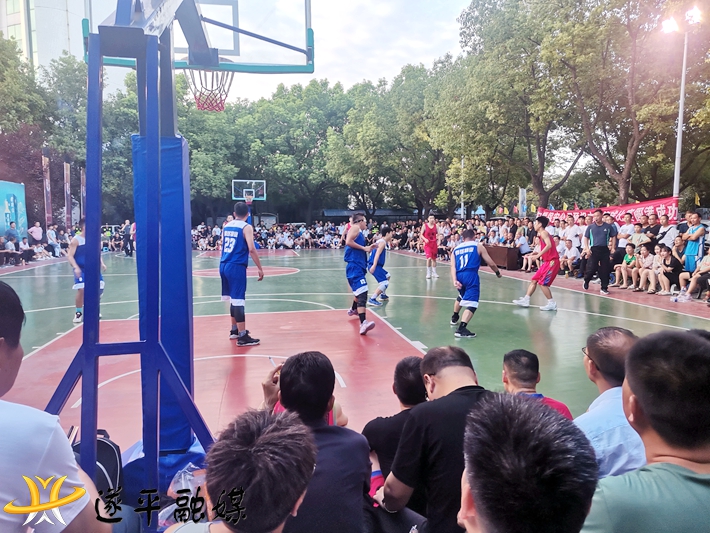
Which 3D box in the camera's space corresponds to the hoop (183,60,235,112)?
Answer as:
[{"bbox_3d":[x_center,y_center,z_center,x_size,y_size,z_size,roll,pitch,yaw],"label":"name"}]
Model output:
[{"bbox_3d":[-1.354,-1.667,4.934,0.480,0.440,0.500,-1,5,-10],"label":"hoop"}]

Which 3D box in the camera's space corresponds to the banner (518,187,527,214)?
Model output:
[{"bbox_3d":[8.170,-2.486,26.063,0.070,2.600,0.750,-1,5,-10],"label":"banner"}]

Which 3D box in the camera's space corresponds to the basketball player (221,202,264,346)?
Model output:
[{"bbox_3d":[-1.535,0.088,7.278,0.560,1.900,0.460,4,6,40],"label":"basketball player"}]

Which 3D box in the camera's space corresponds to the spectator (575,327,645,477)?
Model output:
[{"bbox_3d":[0.999,0.836,2.222,0.520,1.240,0.780,-1,5,-10],"label":"spectator"}]

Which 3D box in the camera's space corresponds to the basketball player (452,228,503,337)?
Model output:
[{"bbox_3d":[1.795,0.186,7.944,0.720,1.530,0.700,3,6,36],"label":"basketball player"}]

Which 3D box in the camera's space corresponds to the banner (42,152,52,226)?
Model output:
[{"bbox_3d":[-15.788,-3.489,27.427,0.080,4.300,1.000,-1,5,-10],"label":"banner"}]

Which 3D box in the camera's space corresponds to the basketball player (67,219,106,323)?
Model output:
[{"bbox_3d":[-4.572,0.043,9.098,0.650,1.730,0.500,-4,6,-37],"label":"basketball player"}]

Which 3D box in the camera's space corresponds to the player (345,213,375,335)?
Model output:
[{"bbox_3d":[0.082,0.086,7.948,0.550,1.760,0.520,-1,5,-2],"label":"player"}]

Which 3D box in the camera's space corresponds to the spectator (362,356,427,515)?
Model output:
[{"bbox_3d":[0.249,0.913,2.683,0.500,1.020,0.720,-1,5,-6],"label":"spectator"}]

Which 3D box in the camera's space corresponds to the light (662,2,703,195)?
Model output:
[{"bbox_3d":[8.476,-3.100,14.037,0.500,6.900,1.100,-1,5,-10],"label":"light"}]

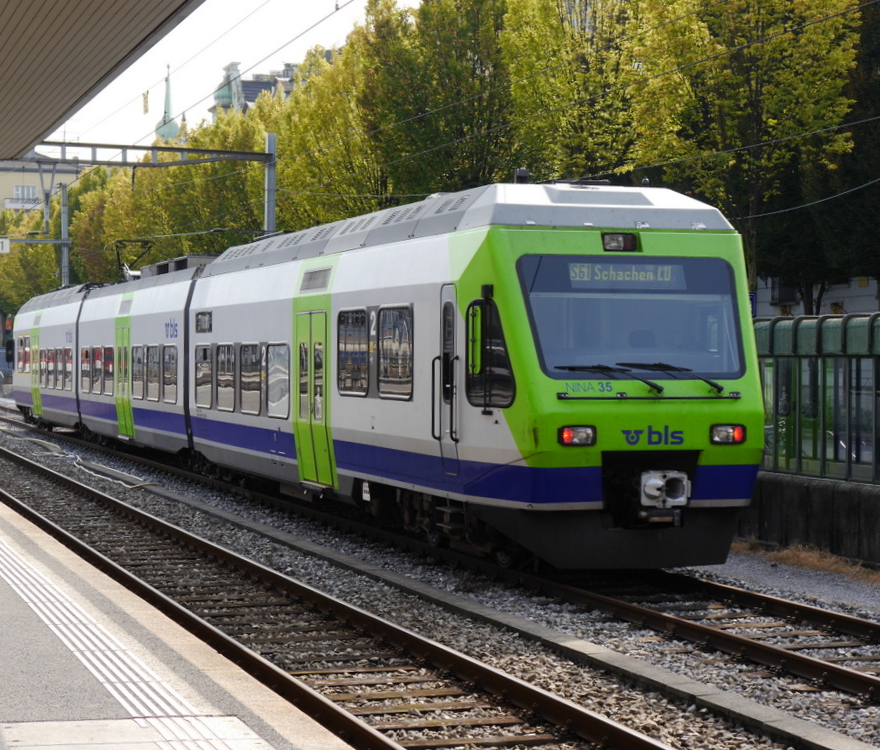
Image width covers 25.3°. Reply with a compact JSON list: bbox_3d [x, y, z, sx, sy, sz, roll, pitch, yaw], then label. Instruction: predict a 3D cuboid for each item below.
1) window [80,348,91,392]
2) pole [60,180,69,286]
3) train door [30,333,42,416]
[{"bbox_3d":[-8.189,-0.097,45.594,0.080,1.080,1.419,0,0,-18],"label":"window"},{"bbox_3d":[-16.755,-3.472,87.904,0.270,10.100,0.270,0,1,-18],"label":"pole"},{"bbox_3d":[-11.675,0.025,57.032,0.120,2.300,1.600,0,1,-18],"label":"train door"}]

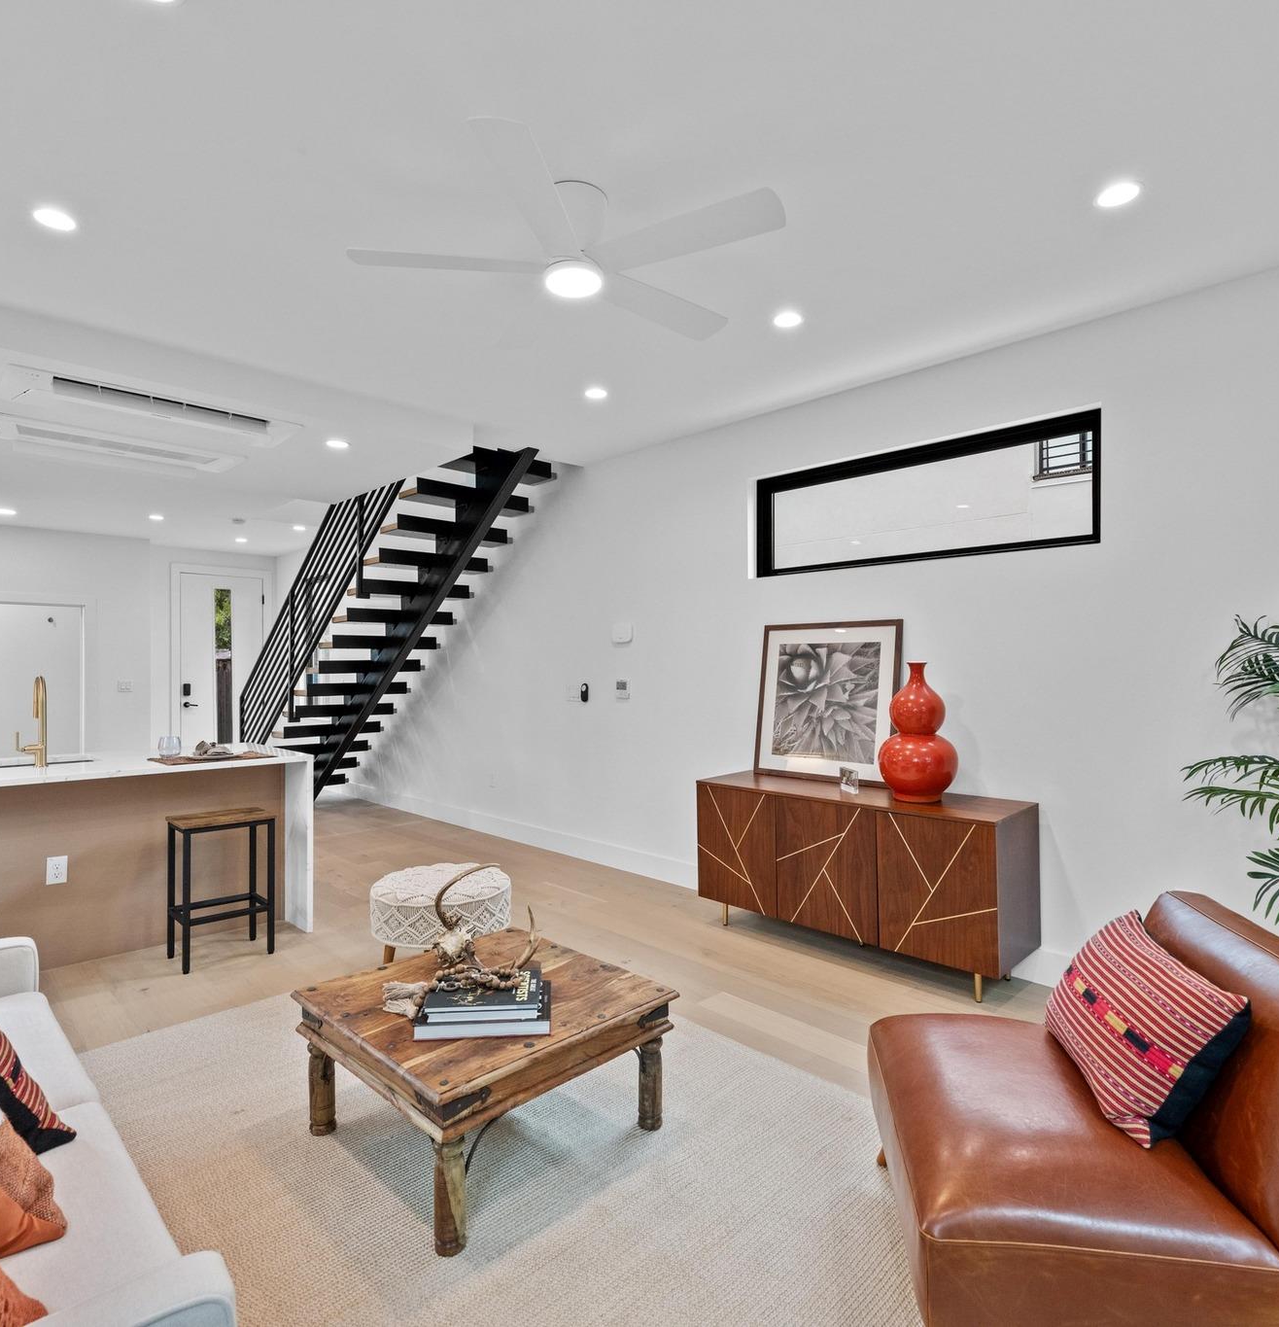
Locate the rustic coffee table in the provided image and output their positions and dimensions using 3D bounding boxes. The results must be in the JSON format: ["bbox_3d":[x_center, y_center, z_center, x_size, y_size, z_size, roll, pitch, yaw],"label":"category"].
[{"bbox_3d":[-0.468,1.193,2.330,0.810,0.400,0.835,0,0,-44],"label":"rustic coffee table"}]

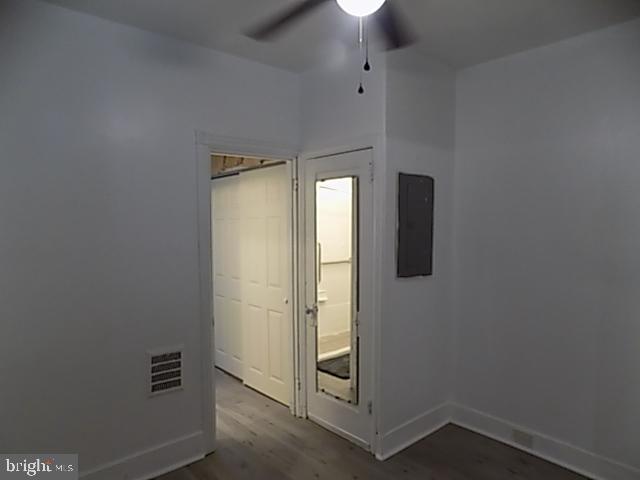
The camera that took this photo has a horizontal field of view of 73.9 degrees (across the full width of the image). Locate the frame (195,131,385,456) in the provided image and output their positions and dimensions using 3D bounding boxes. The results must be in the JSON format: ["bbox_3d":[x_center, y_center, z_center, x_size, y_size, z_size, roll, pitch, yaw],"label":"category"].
[{"bbox_3d":[-0.191,0.377,2.753,0.900,2.140,0.840,-3,4,-41],"label":"frame"}]

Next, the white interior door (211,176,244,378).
[{"bbox_3d":[-0.926,0.360,4.389,0.040,2.020,0.750,-3,4,-41],"label":"white interior door"}]

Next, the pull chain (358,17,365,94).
[{"bbox_3d":[0.139,-0.621,1.430,0.018,0.265,0.018,0,3,6],"label":"pull chain"}]

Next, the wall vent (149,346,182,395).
[{"bbox_3d":[-0.952,0.811,2.628,0.215,0.275,0.020,-3,4,-41],"label":"wall vent"}]

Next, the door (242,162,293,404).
[{"bbox_3d":[-0.480,0.377,3.803,0.040,2.030,0.770,-3,4,-41],"label":"door"}]

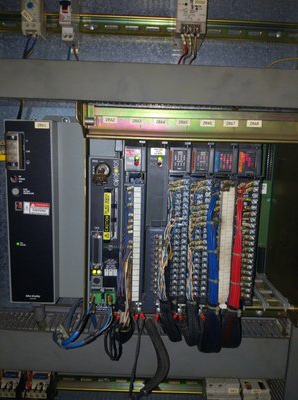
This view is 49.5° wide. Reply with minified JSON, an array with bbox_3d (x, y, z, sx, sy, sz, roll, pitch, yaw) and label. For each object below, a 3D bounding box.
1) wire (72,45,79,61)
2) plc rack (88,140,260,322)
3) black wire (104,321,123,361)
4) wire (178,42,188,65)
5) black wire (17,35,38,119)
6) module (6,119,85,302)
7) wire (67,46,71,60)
[{"bbox_3d":[-0.120,-0.242,0.530,0.012,0.026,0.008,1,6,0],"label":"wire"},{"bbox_3d":[0.035,0.036,0.529,0.245,0.252,0.150,1,6,0],"label":"plc rack"},{"bbox_3d":[-0.053,0.211,0.485,0.031,0.060,0.028,1,6,0],"label":"black wire"},{"bbox_3d":[0.054,-0.235,0.520,0.016,0.035,0.009,1,6,0],"label":"wire"},{"bbox_3d":[-0.205,-0.208,0.545,0.034,0.142,0.030,1,6,0],"label":"black wire"},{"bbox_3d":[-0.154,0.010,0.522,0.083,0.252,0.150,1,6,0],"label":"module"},{"bbox_3d":[-0.130,-0.240,0.530,0.006,0.023,0.006,1,6,0],"label":"wire"}]

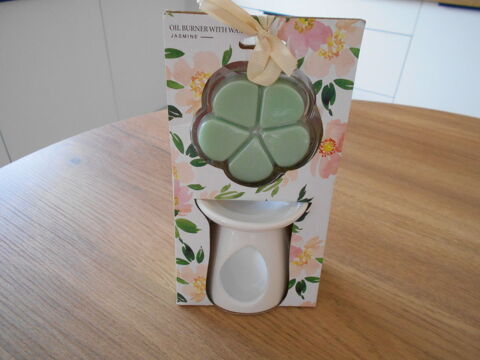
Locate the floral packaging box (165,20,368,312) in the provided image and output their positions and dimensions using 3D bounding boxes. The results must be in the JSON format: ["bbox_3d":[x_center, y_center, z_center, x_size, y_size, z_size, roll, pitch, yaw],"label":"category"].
[{"bbox_3d":[0.010,-0.001,0.260,0.115,0.215,0.064,1,33,-3],"label":"floral packaging box"}]

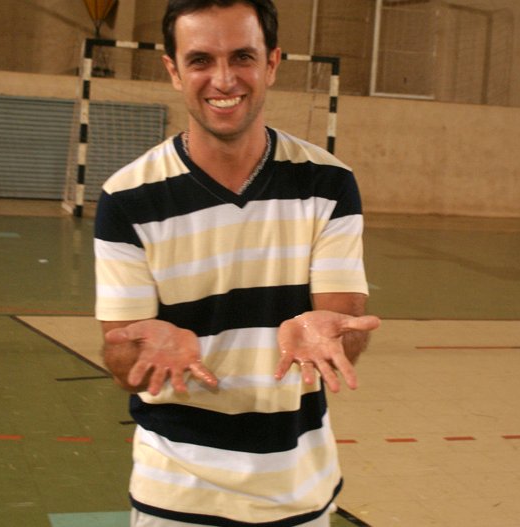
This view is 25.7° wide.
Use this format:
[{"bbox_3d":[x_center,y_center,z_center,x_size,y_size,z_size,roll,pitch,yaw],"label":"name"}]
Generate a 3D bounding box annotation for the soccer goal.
[{"bbox_3d":[-0.743,-1.639,14.373,3.160,2.080,1.100,1,9,-16],"label":"soccer goal"}]

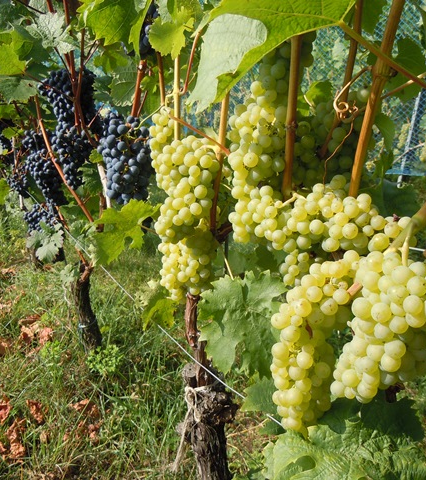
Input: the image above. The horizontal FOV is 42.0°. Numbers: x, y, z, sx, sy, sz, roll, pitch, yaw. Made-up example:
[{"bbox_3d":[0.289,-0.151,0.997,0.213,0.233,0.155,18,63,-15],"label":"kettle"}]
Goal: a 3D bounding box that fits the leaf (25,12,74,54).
[{"bbox_3d":[-0.430,-0.543,1.460,0.120,0.110,0.060,0,23,0],"label":"leaf"}]

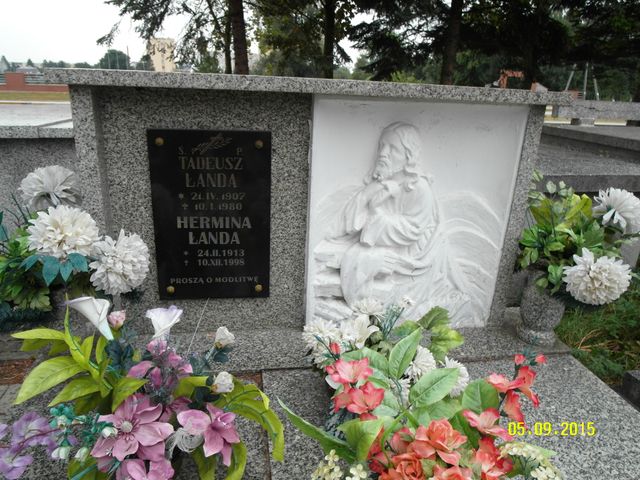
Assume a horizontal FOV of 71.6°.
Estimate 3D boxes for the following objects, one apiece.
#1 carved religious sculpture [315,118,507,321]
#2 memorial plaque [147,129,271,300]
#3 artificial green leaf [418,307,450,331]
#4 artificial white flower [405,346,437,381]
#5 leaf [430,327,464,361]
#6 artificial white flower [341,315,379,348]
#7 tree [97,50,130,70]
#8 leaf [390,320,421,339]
[{"bbox_3d":[0.287,-0.030,1.485,0.655,0.718,0.100,0,20,-9],"label":"carved religious sculpture"},{"bbox_3d":[-0.339,-0.062,1.405,0.360,0.557,0.030,0,20,-9],"label":"memorial plaque"},{"bbox_3d":[0.342,0.234,1.325,0.096,0.063,0.055,9,20,16],"label":"artificial green leaf"},{"bbox_3d":[0.292,0.360,1.289,0.105,0.095,0.075,8,20,15],"label":"artificial white flower"},{"bbox_3d":[0.384,0.314,1.346,0.109,0.091,0.060,9,21,18],"label":"leaf"},{"bbox_3d":[0.112,0.259,1.254,0.107,0.085,0.080,5,20,6],"label":"artificial white flower"},{"bbox_3d":[-35.012,-29.835,75.787,5.747,4.670,5.460,-6,21,-23],"label":"tree"},{"bbox_3d":[0.251,0.267,1.308,0.097,0.054,0.055,7,20,12],"label":"leaf"}]

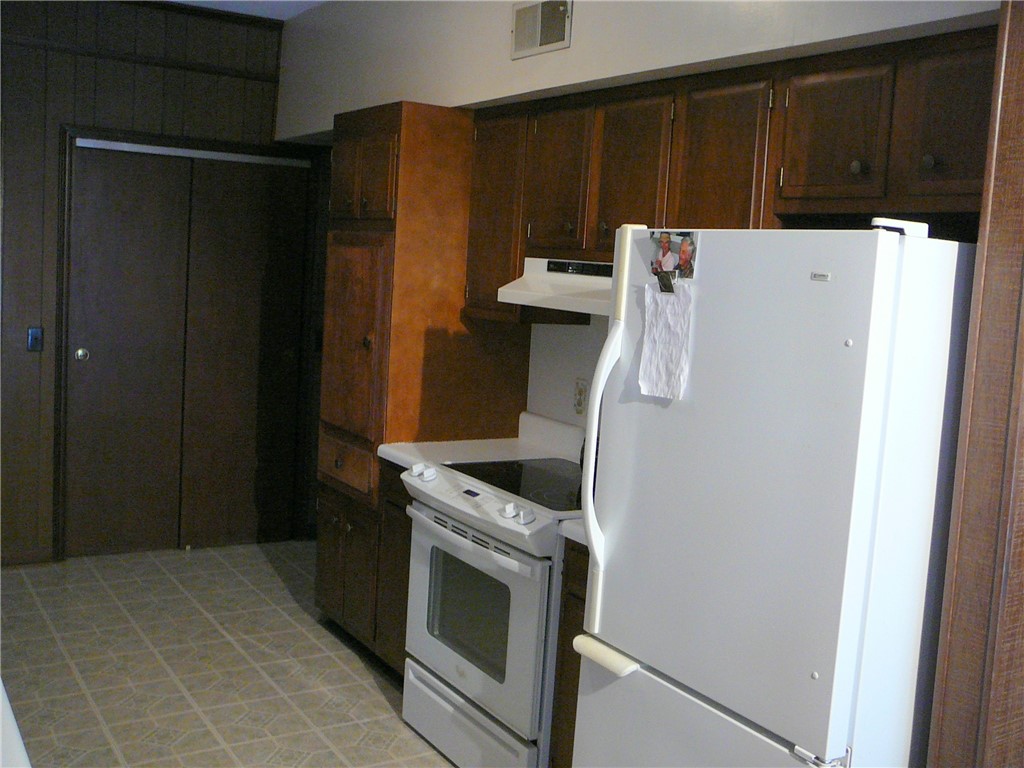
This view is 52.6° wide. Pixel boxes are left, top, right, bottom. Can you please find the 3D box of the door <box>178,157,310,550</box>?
[{"bbox_3d":[-1.400,-0.137,5.476,0.644,1.985,0.040,-1,8,-33],"label":"door"}]

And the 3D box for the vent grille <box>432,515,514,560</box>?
[{"bbox_3d":[-0.121,0.472,3.180,0.015,0.033,0.487,-1,8,-33],"label":"vent grille"}]

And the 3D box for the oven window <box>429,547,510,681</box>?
[{"bbox_3d":[-0.132,0.700,3.210,0.025,0.288,0.475,-1,8,-33],"label":"oven window"}]

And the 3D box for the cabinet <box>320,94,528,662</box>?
[{"bbox_3d":[-0.356,0.026,4.149,0.611,2.132,0.586,-1,8,-33],"label":"cabinet"}]

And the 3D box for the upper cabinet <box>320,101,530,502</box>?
[{"bbox_3d":[-0.333,-0.311,4.110,0.611,1.451,0.586,-1,8,-33],"label":"upper cabinet"}]

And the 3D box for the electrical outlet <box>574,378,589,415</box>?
[{"bbox_3d":[0.257,0.046,3.761,0.012,0.127,0.077,-1,8,-33],"label":"electrical outlet"}]

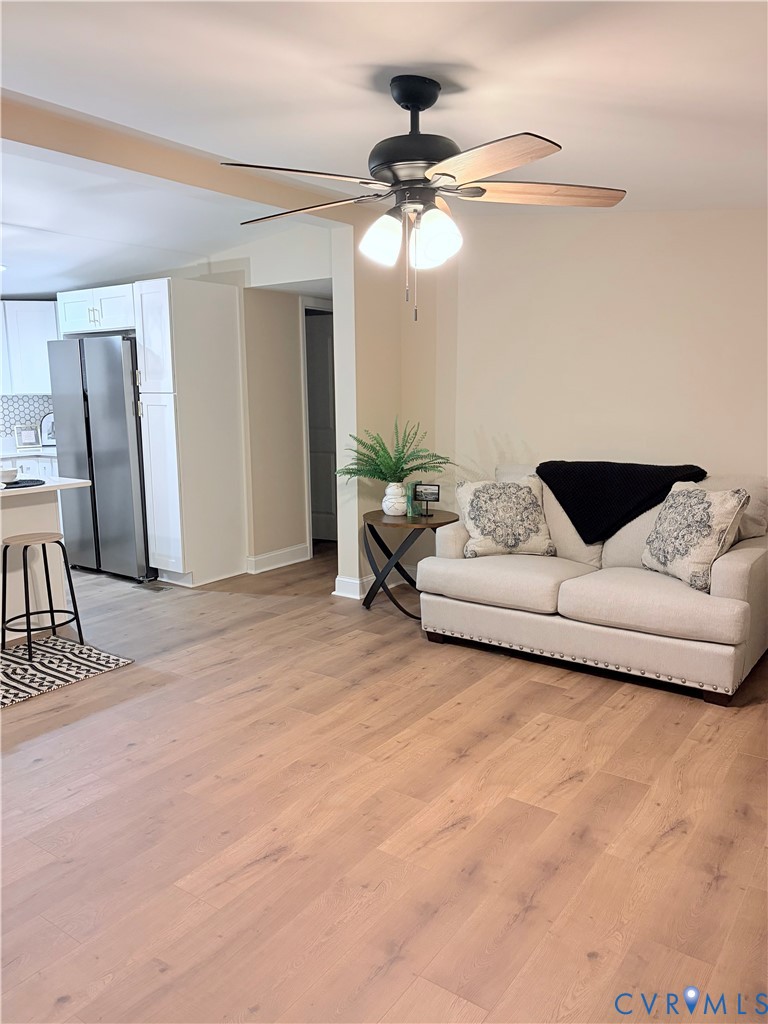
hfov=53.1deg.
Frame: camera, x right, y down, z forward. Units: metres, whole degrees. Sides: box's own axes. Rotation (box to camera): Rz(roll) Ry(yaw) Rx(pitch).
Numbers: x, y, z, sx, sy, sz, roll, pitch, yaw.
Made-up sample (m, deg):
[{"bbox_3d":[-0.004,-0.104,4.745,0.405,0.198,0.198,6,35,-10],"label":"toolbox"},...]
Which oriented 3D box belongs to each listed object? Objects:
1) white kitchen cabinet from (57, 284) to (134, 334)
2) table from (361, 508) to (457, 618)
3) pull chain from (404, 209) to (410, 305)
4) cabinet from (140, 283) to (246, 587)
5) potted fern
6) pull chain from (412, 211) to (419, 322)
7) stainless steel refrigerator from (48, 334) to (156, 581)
[{"bbox_3d":[-1.951,-1.534,5.909,0.902,0.304,0.626,6,12,34],"label":"white kitchen cabinet"},{"bbox_3d":[0.178,0.339,4.900,0.602,0.606,0.602,-1,10,0],"label":"table"},{"bbox_3d":[0.074,-0.795,2.399,0.010,0.284,0.010,6,12,34],"label":"pull chain"},{"bbox_3d":[-1.410,-0.568,5.702,0.383,2.156,0.626,6,12,34],"label":"cabinet"},{"bbox_3d":[0.064,-0.287,4.983,0.700,0.602,0.620,-1,10,0],"label":"potted fern"},{"bbox_3d":[0.099,-0.765,2.403,0.010,0.334,0.010,6,12,34],"label":"pull chain"},{"bbox_3d":[-1.971,-0.436,6.061,0.888,1.782,0.730,6,12,34],"label":"stainless steel refrigerator"}]

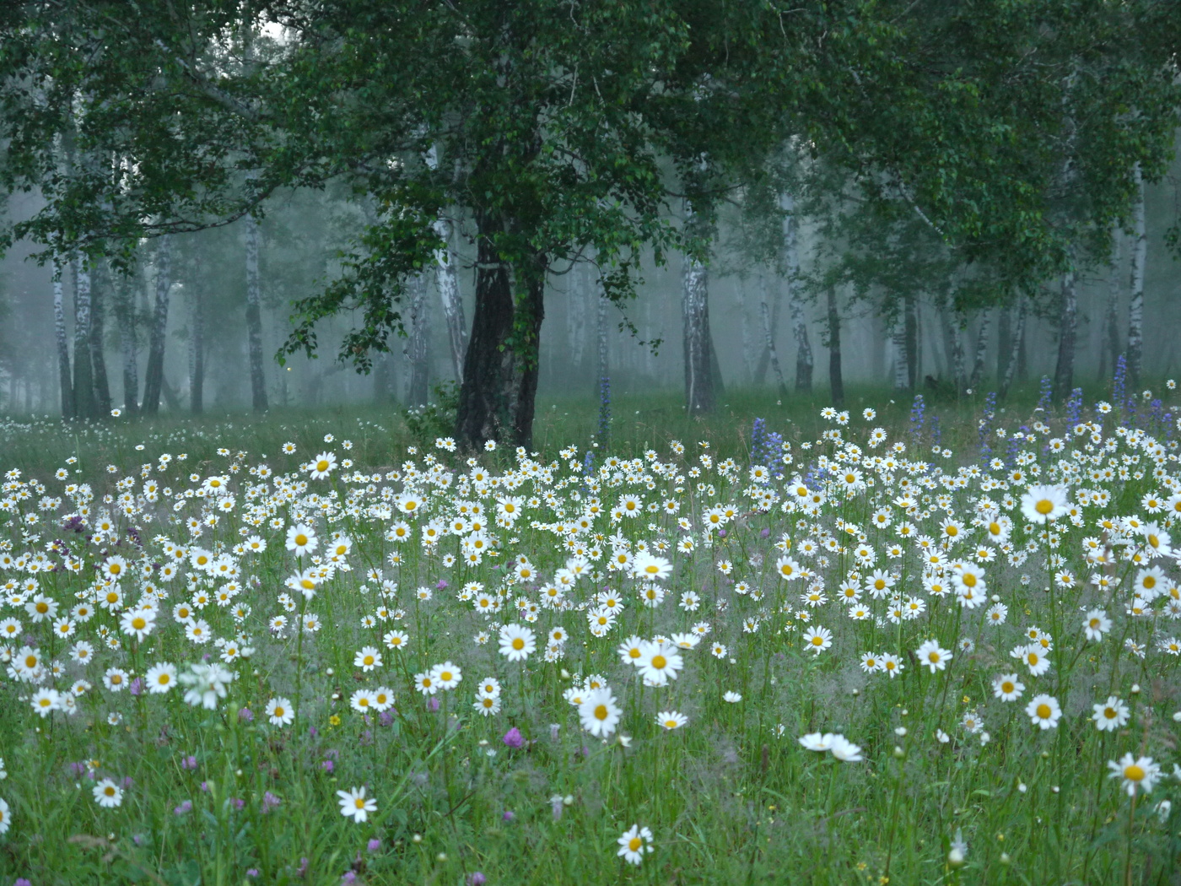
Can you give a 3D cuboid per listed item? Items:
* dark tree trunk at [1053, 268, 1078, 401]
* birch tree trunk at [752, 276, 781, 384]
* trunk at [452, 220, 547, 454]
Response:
[{"bbox_3d":[7.528,-1.701,27.000,0.310,2.150,0.300,3,2,15],"label":"dark tree trunk"},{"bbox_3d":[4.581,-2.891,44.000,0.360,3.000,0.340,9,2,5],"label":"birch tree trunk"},{"bbox_3d":[-0.591,-0.718,11.200,0.540,1.580,0.480,2,2,-3],"label":"trunk"}]

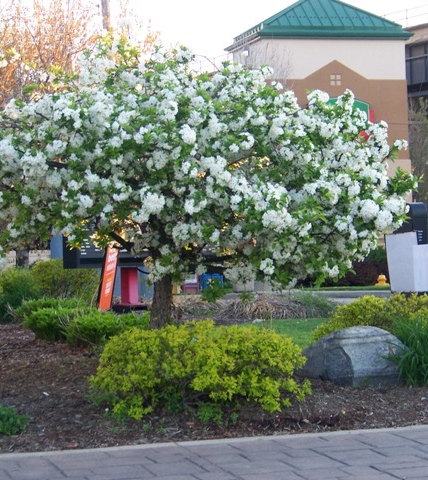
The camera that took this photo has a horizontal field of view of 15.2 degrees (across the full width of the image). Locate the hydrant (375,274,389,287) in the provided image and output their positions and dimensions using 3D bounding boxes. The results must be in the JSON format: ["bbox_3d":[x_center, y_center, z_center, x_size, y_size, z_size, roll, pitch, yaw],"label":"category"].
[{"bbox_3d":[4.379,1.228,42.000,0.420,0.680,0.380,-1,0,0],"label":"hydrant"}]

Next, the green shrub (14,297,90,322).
[{"bbox_3d":[-1.899,0.869,18.800,0.935,0.394,0.750,-1,0,0],"label":"green shrub"}]

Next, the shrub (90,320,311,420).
[{"bbox_3d":[-0.084,0.779,10.000,1.368,0.545,1.100,-1,0,0],"label":"shrub"}]

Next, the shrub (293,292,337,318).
[{"bbox_3d":[1.287,0.849,20.600,0.615,0.352,0.550,-1,0,0],"label":"shrub"}]

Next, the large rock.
[{"bbox_3d":[1.002,0.830,11.600,0.786,0.412,0.600,-1,0,0],"label":"large rock"}]

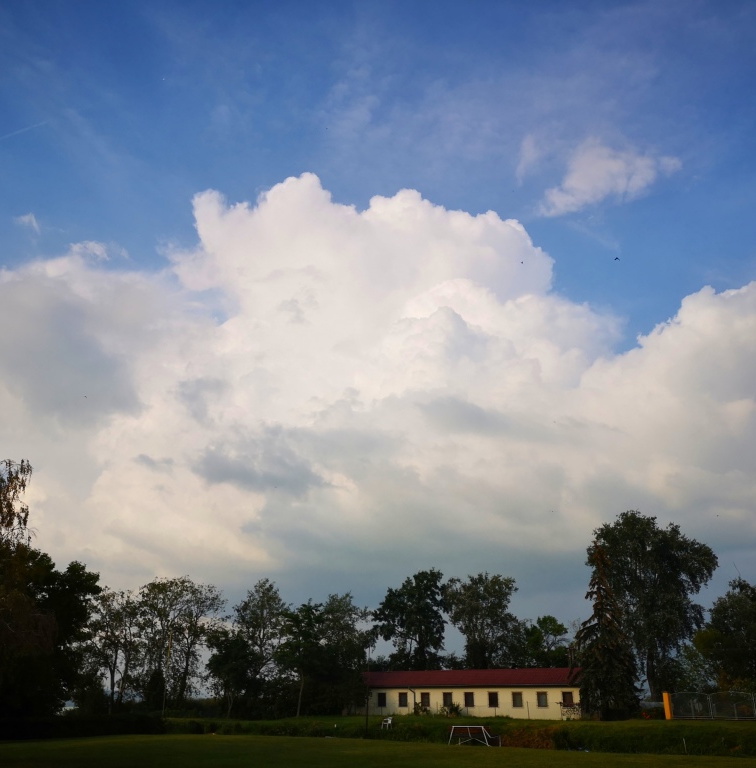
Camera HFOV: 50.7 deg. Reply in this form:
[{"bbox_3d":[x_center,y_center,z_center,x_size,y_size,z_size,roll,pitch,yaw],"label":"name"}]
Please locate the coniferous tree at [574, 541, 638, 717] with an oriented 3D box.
[{"bbox_3d":[18.400,19.550,64.310,5.150,13.870,5.150,-6,-22,14],"label":"coniferous tree"}]

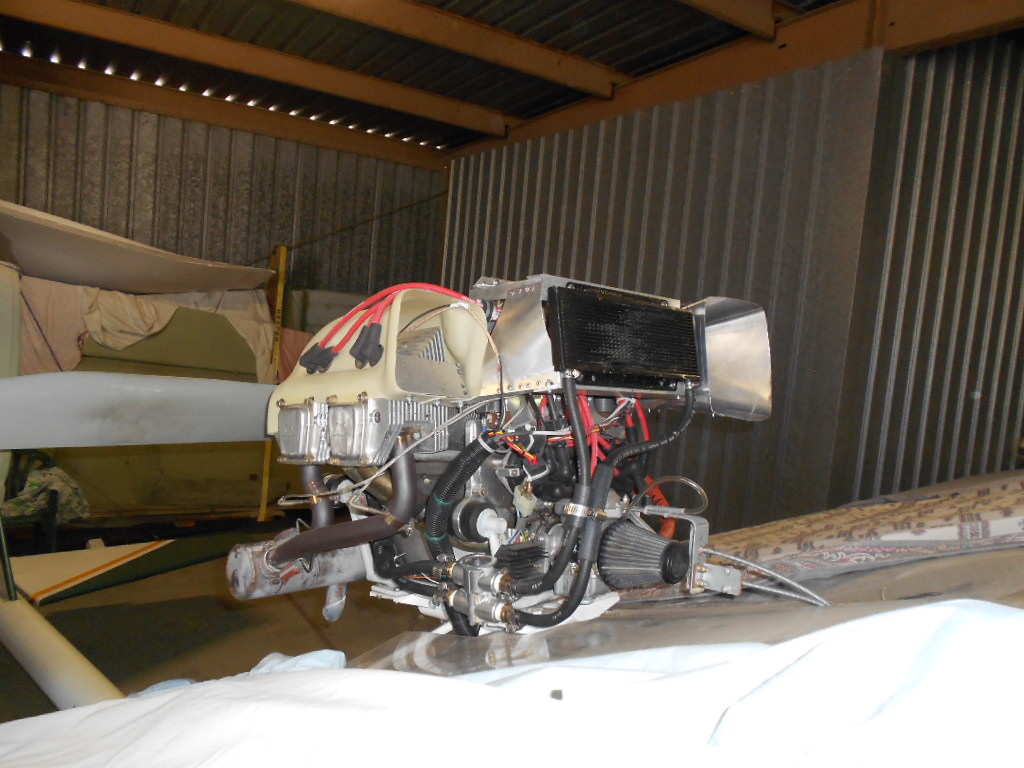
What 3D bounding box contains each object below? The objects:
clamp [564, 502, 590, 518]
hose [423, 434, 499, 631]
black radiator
[{"bbox_3d":[0.077,0.150,0.910,0.029,0.015,0.025,11,5,-17],"label":"clamp"},{"bbox_3d":[-0.064,0.189,0.960,0.075,0.235,0.055,-1,-6,-27],"label":"hose"},{"bbox_3d":[0.159,-0.059,1.070,0.036,0.130,0.335,-9,-7,42],"label":"black radiator"}]

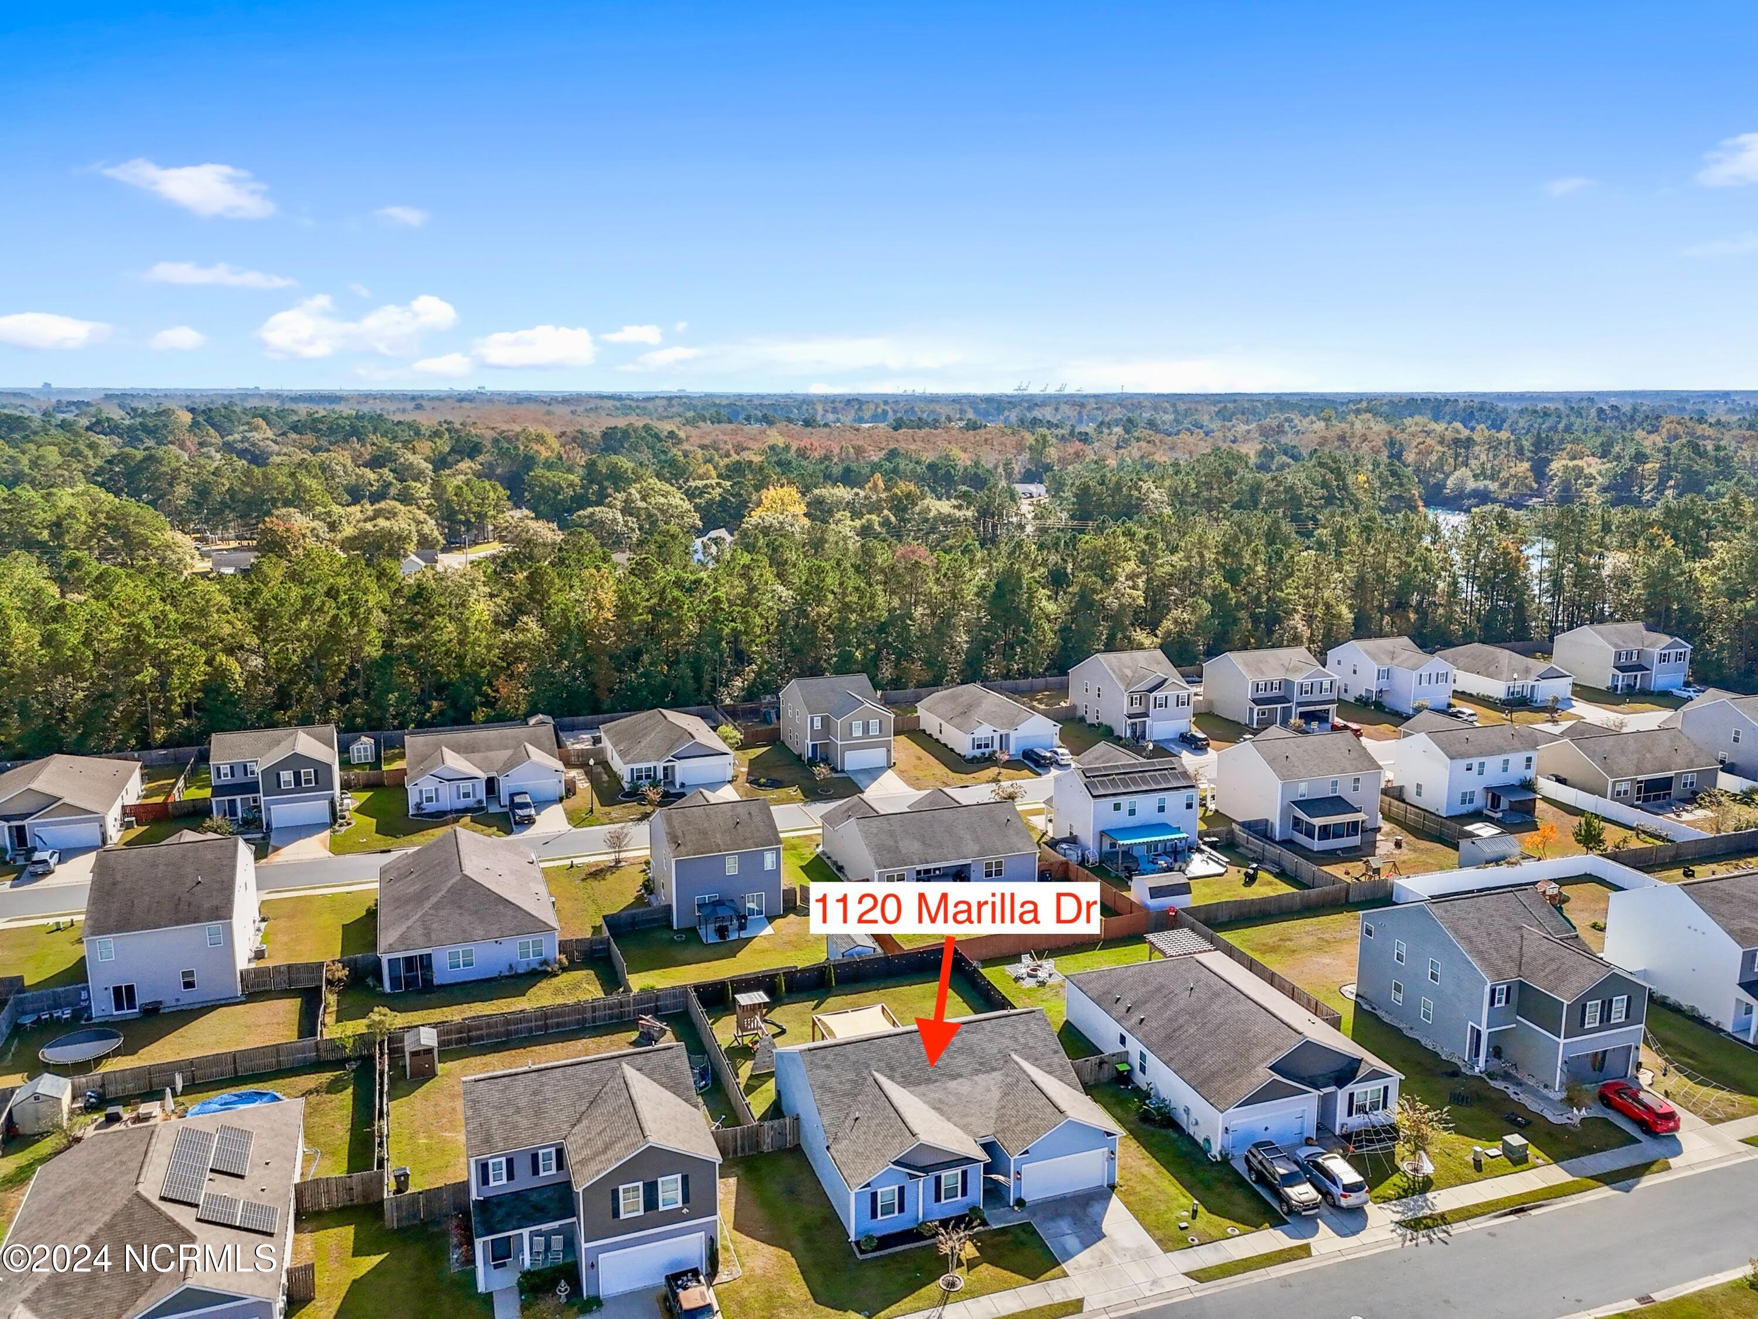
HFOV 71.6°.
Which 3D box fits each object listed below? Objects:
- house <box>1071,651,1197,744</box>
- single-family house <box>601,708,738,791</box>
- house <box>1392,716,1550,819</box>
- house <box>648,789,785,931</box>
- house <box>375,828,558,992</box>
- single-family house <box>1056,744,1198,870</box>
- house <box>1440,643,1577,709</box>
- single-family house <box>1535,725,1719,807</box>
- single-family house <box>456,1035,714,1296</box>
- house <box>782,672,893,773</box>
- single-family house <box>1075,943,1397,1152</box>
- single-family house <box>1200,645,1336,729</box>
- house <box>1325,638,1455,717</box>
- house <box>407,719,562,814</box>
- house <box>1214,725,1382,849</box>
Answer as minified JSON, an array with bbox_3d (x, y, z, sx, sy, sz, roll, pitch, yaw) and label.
[{"bbox_3d":[32.130,3.880,156.020,9.500,9.300,14.300,-5,13,-22],"label":"house"},{"bbox_3d":[-24.297,9.129,138.443,11.940,5.800,16.500,-5,13,-20],"label":"single-family house"},{"bbox_3d":[60.356,10.513,128.482,10.980,7.750,12.100,-4,13,-19],"label":"house"},{"bbox_3d":[-14.145,15.734,103.069,8.910,8.350,12.600,-5,13,-20],"label":"house"},{"bbox_3d":[-31.724,18.164,93.768,12.200,5.800,17.300,-4,13,-20],"label":"house"},{"bbox_3d":[22.725,13.057,116.758,11.270,7.750,11.500,-4,13,-20],"label":"single-family house"},{"bbox_3d":[88.820,1.180,176.150,11.850,5.900,17.700,-5,13,-21],"label":"house"},{"bbox_3d":[77.934,10.118,131.248,15.500,5.600,14.800,-4,13,-20],"label":"single-family house"},{"bbox_3d":[-14.631,24.537,60.911,11.200,7.650,12.100,-4,13,-20],"label":"single-family house"},{"bbox_3d":[-4.895,6.634,139.669,9.600,8.500,14.000,-4,13,-20],"label":"house"},{"bbox_3d":[21.154,22.401,75.165,12.300,5.750,17.400,-4,13,-20],"label":"single-family house"},{"bbox_3d":[51.670,3.150,161.430,12.300,8.400,12.100,-5,13,-21],"label":"single-family house"},{"bbox_3d":[70.460,1.570,168.470,9.900,8.450,14.100,-5,13,-21],"label":"house"},{"bbox_3d":[-42.299,11.008,130.557,15.180,5.500,14.200,-5,13,-20],"label":"house"},{"bbox_3d":[41.162,11.715,118.140,11.800,8.050,15.300,-4,13,-20],"label":"house"}]

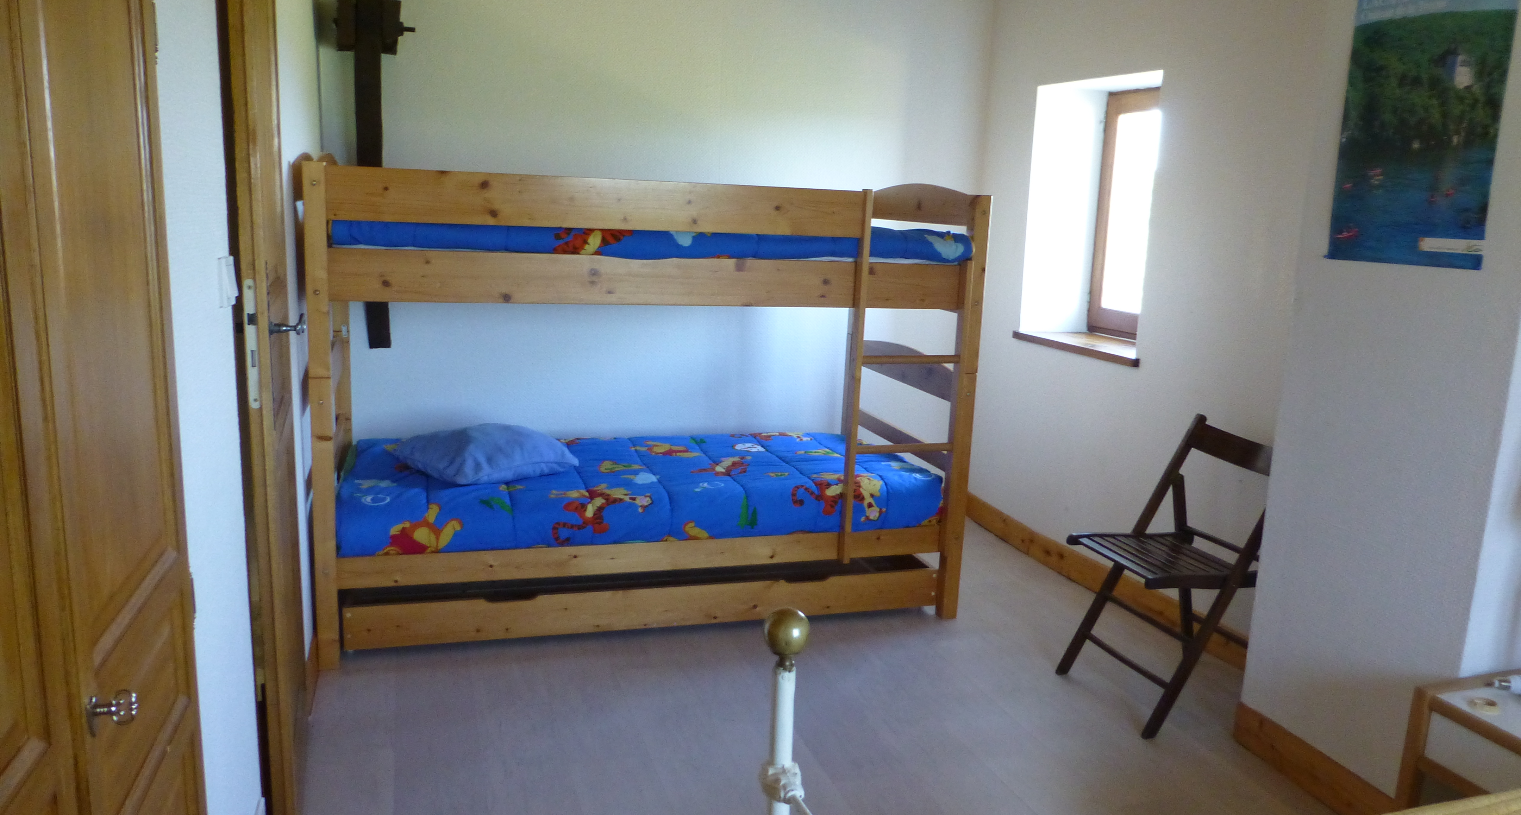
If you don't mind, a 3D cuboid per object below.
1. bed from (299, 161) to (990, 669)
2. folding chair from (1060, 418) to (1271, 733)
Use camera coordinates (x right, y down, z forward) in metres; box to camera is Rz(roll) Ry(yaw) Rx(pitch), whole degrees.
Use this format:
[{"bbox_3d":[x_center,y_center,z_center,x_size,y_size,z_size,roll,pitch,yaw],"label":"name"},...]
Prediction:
[{"bbox_3d":[-0.402,-0.072,3.571,1.980,1.421,1.010,-1,11,-18],"label":"bed"},{"bbox_3d":[1.159,0.445,2.940,0.505,0.782,0.426,-1,11,-18],"label":"folding chair"}]

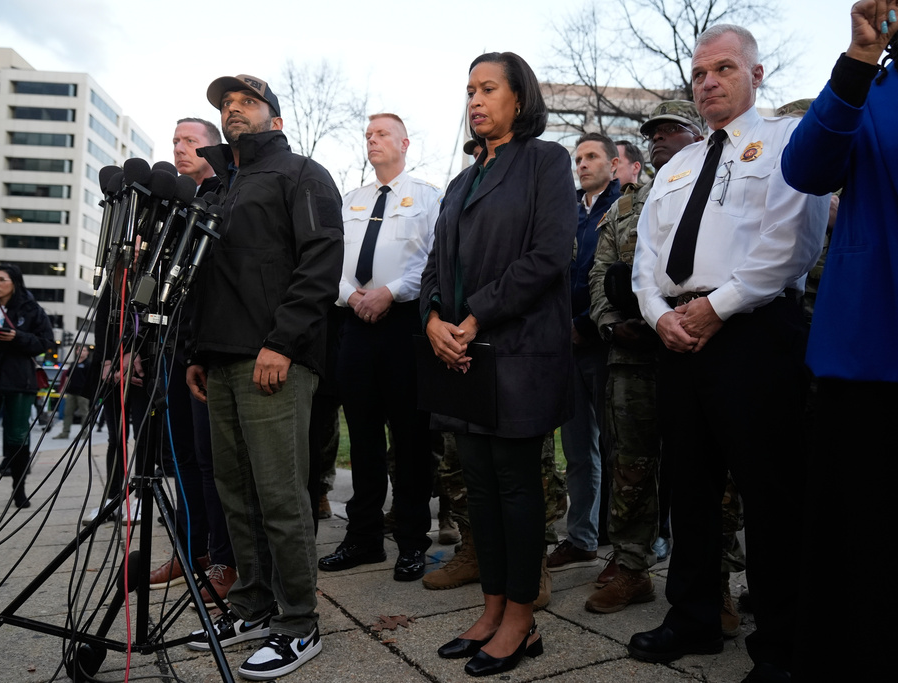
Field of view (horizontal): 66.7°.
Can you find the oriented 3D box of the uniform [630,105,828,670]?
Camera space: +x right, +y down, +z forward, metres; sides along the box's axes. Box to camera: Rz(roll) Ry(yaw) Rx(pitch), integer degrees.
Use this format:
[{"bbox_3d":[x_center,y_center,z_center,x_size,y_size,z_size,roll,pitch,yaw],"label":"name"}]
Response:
[{"bbox_3d":[0.748,0.114,1.852,0.400,1.540,0.550,3,-5,-30],"label":"uniform"}]

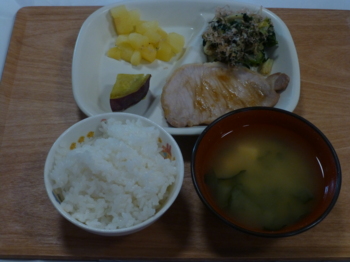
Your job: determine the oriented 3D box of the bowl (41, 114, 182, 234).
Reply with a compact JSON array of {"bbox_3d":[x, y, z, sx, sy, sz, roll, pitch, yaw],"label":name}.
[{"bbox_3d":[-0.049,0.046,0.504,0.113,0.054,0.113,0,56,-1],"label":"bowl"}]

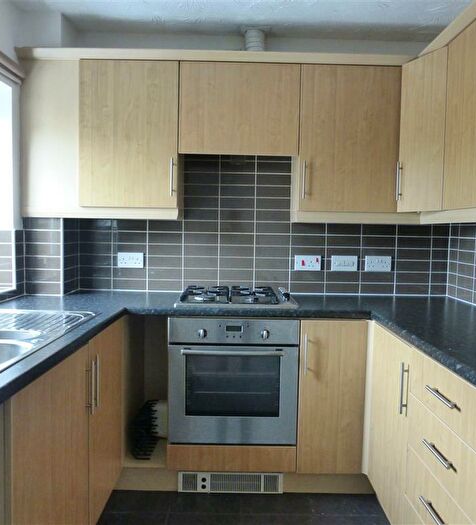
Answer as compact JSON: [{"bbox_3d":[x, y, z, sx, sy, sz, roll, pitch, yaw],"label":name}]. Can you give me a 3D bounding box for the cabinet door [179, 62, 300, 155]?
[{"bbox_3d":[0.007,-0.757,2.405,0.597,0.446,0.022,1,4,0],"label":"cabinet door"}]

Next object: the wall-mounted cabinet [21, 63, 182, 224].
[{"bbox_3d":[-0.679,-0.616,2.579,0.775,0.774,0.360,1,4,0],"label":"wall-mounted cabinet"}]

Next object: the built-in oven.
[{"bbox_3d":[-0.022,0.535,2.479,0.595,0.590,0.570,1,4,0],"label":"built-in oven"}]

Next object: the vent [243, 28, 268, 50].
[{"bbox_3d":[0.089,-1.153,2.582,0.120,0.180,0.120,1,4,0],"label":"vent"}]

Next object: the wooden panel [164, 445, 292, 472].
[{"bbox_3d":[-0.027,0.908,2.259,0.595,0.117,0.022,1,4,0],"label":"wooden panel"}]

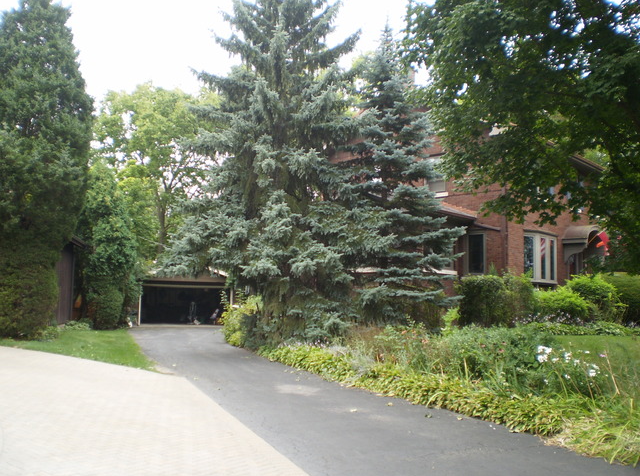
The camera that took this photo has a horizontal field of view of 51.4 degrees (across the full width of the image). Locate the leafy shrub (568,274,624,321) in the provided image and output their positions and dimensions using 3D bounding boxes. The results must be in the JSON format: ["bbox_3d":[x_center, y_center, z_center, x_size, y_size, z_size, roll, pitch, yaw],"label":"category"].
[{"bbox_3d":[10.720,2.528,25.878,2.200,2.220,2.000,0,-5,0],"label":"leafy shrub"}]

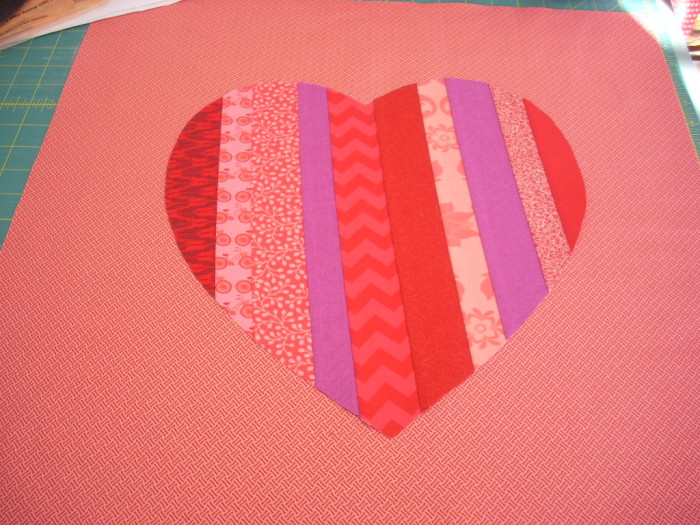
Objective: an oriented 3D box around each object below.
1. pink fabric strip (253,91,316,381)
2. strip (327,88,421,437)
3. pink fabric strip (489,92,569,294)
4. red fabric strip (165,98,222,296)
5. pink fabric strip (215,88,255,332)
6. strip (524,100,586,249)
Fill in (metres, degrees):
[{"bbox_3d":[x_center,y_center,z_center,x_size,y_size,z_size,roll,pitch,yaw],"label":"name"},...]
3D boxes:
[{"bbox_3d":[-0.053,-0.040,0.565,0.040,0.004,0.298,-4,54,-1],"label":"pink fabric strip"},{"bbox_3d":[0.013,-0.024,0.550,0.039,0.004,0.323,-5,54,-2],"label":"strip"},{"bbox_3d":[0.141,-0.068,0.579,0.024,0.004,0.218,-4,54,-1],"label":"pink fabric strip"},{"bbox_3d":[-0.122,-0.058,0.580,0.042,0.004,0.206,-4,54,-1],"label":"red fabric strip"},{"bbox_3d":[-0.088,-0.054,0.576,0.026,0.004,0.250,-4,54,-1],"label":"pink fabric strip"},{"bbox_3d":[0.166,-0.075,0.583,0.027,0.004,0.164,-4,54,-1],"label":"strip"}]

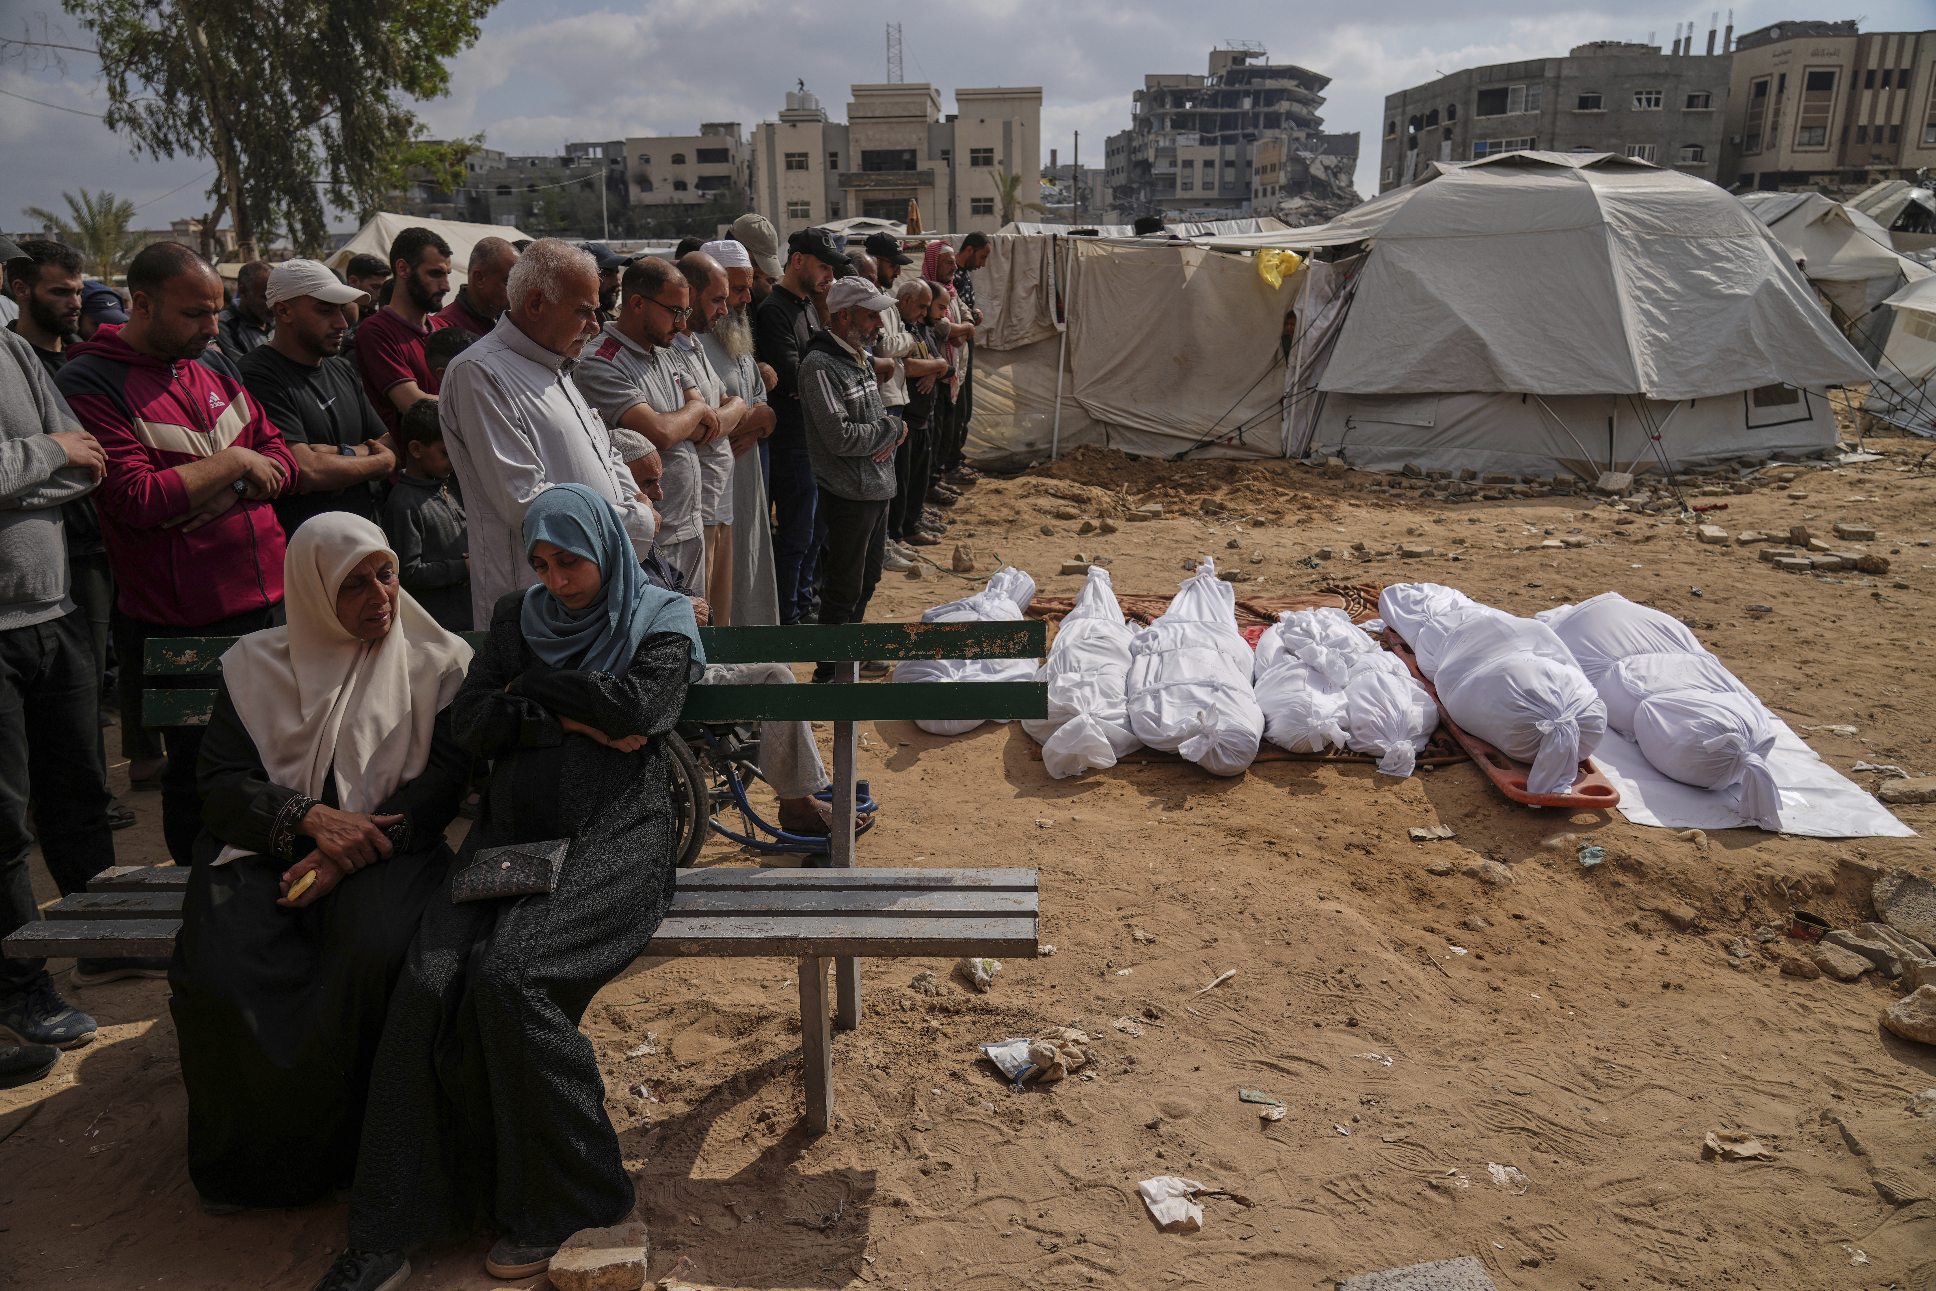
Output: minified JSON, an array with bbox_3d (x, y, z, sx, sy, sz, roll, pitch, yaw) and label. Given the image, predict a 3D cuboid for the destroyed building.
[{"bbox_3d":[37.800,-72.510,186.009,33.500,24.000,22.000,2,17,6],"label":"destroyed building"}]

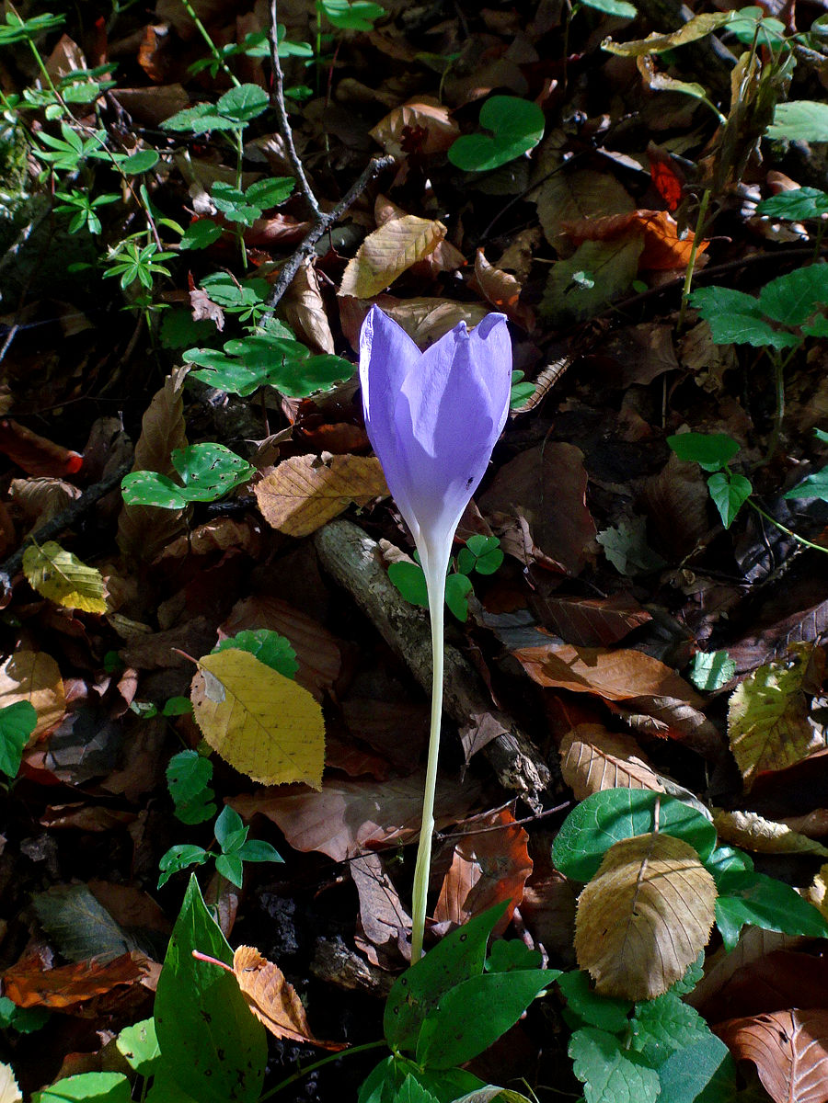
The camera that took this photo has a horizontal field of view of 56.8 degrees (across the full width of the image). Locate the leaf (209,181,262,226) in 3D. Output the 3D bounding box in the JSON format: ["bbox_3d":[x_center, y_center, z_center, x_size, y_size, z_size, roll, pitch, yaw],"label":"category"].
[{"bbox_3d":[-0.117,-0.226,0.495,0.022,0.007,0.042,-34,74,-12],"label":"leaf"}]

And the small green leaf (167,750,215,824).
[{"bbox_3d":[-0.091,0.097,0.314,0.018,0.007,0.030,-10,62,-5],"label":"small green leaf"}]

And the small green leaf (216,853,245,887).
[{"bbox_3d":[-0.070,0.122,0.293,0.010,0.006,0.015,-39,71,-15],"label":"small green leaf"}]

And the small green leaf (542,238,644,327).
[{"bbox_3d":[0.118,-0.177,0.491,0.087,0.008,0.050,-43,77,-13],"label":"small green leaf"}]

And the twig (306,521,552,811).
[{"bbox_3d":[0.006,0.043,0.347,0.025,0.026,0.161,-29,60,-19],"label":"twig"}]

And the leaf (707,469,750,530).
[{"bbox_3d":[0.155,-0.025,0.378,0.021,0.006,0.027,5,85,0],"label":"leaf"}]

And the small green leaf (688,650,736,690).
[{"bbox_3d":[0.124,0.049,0.317,0.019,0.006,0.019,7,55,5],"label":"small green leaf"}]

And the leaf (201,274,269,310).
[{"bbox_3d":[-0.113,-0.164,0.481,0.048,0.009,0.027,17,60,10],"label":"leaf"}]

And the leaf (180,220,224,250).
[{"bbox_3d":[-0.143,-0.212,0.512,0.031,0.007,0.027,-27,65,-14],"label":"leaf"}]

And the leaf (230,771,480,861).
[{"bbox_3d":[-0.021,0.096,0.280,0.093,0.016,0.033,-4,52,-3],"label":"leaf"}]

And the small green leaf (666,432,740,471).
[{"bbox_3d":[0.143,-0.050,0.381,0.034,0.010,0.024,14,59,9],"label":"small green leaf"}]

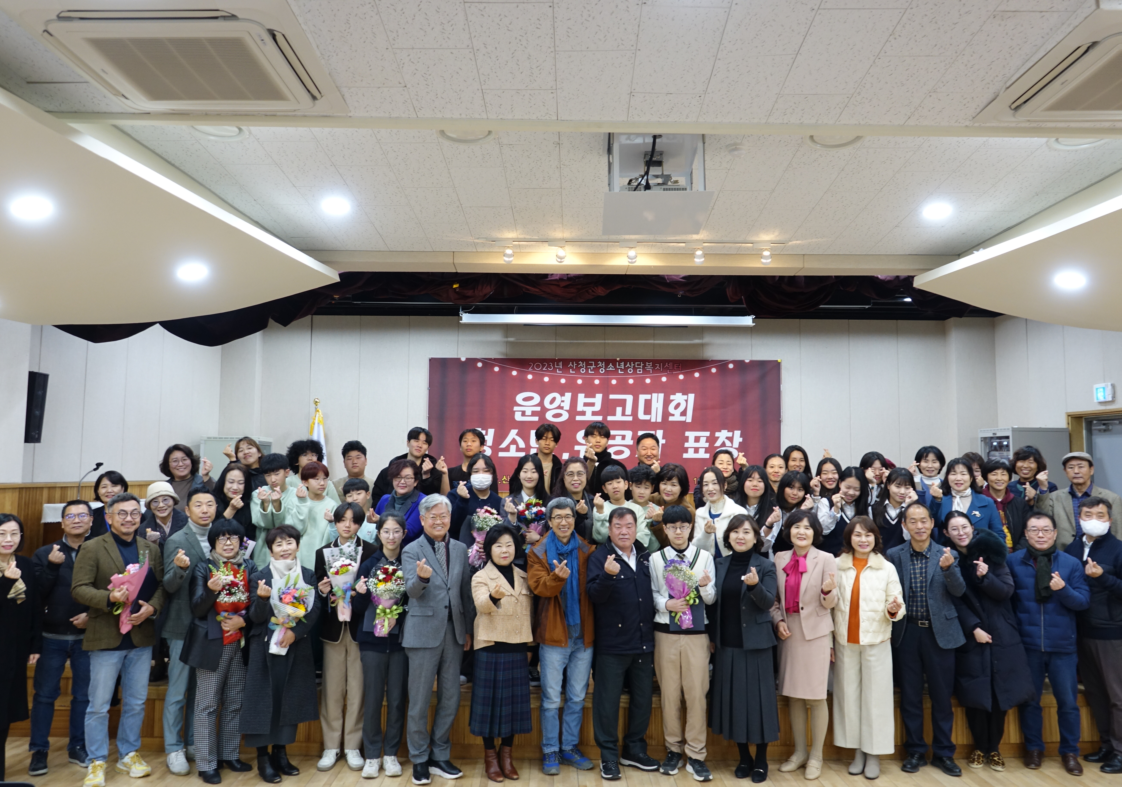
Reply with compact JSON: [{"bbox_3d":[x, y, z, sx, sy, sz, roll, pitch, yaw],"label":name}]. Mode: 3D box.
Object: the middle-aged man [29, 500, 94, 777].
[{"bbox_3d":[-3.189,1.537,5.710,0.470,1.670,0.350,3,-5,-26],"label":"middle-aged man"}]

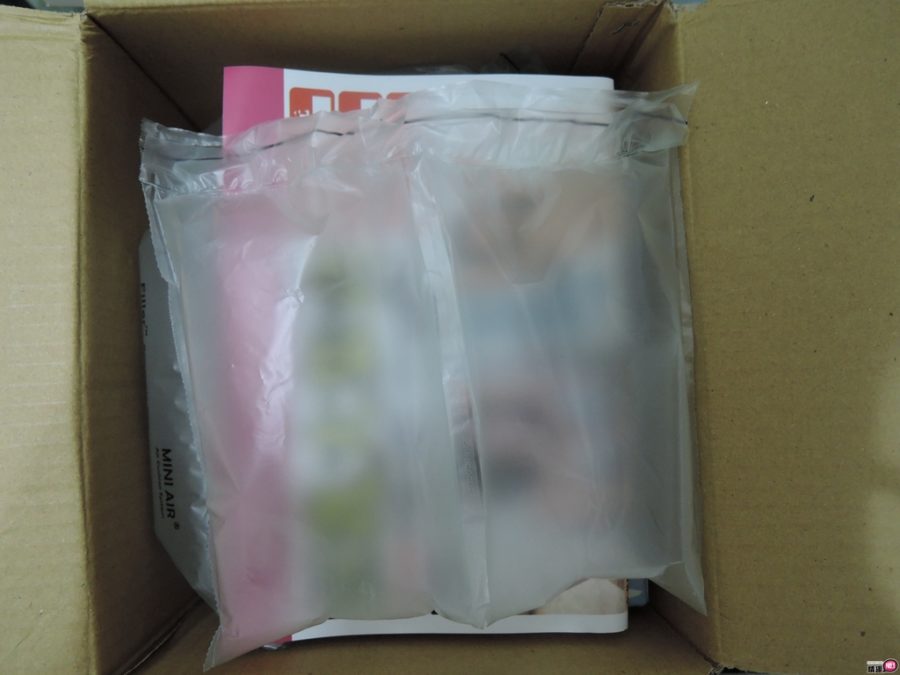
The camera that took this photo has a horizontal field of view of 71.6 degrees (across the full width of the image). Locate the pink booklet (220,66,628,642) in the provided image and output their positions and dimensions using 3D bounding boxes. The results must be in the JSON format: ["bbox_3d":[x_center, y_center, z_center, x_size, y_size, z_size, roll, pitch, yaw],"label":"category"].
[{"bbox_3d":[-0.013,0.008,0.330,0.210,0.010,0.297,-1,88,-2],"label":"pink booklet"}]

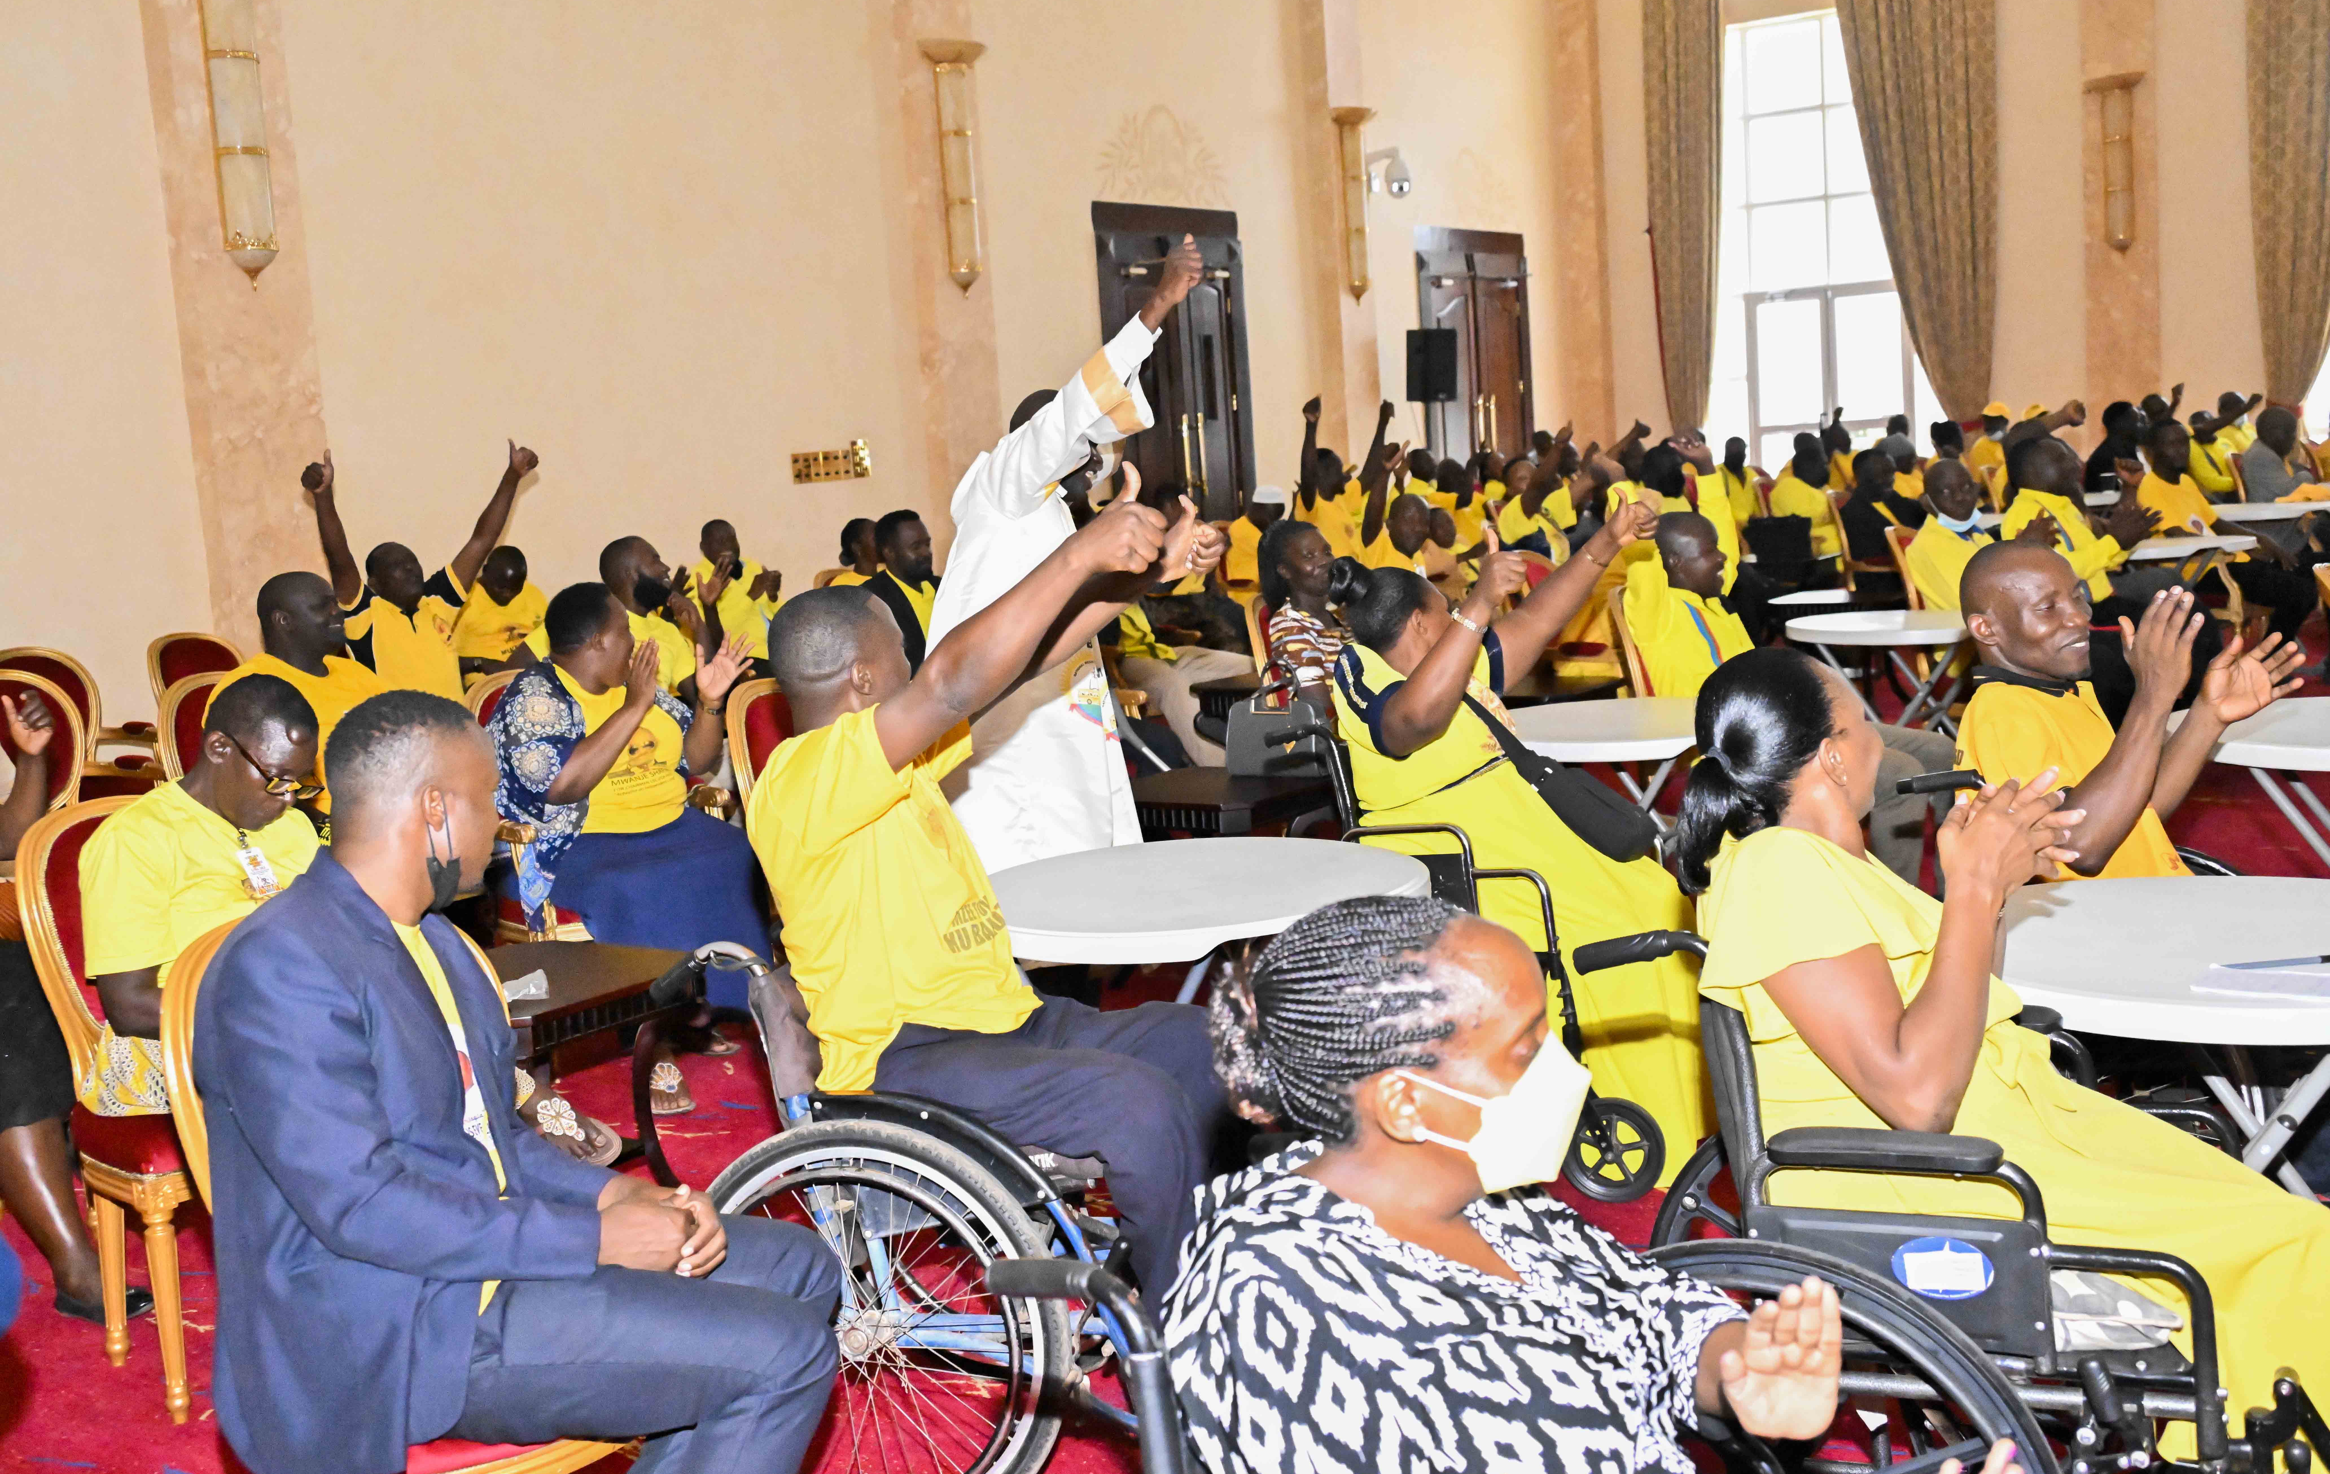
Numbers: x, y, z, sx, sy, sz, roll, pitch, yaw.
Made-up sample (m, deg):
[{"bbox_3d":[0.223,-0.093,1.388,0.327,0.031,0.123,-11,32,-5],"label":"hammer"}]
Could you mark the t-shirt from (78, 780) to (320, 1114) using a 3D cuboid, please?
[{"bbox_3d":[-1.695,0.333,4.120,0.320,0.560,0.470,1,9,36],"label":"t-shirt"}]

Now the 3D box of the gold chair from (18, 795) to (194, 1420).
[{"bbox_3d":[-1.720,0.617,4.193,0.560,1.000,0.510,3,10,43],"label":"gold chair"}]

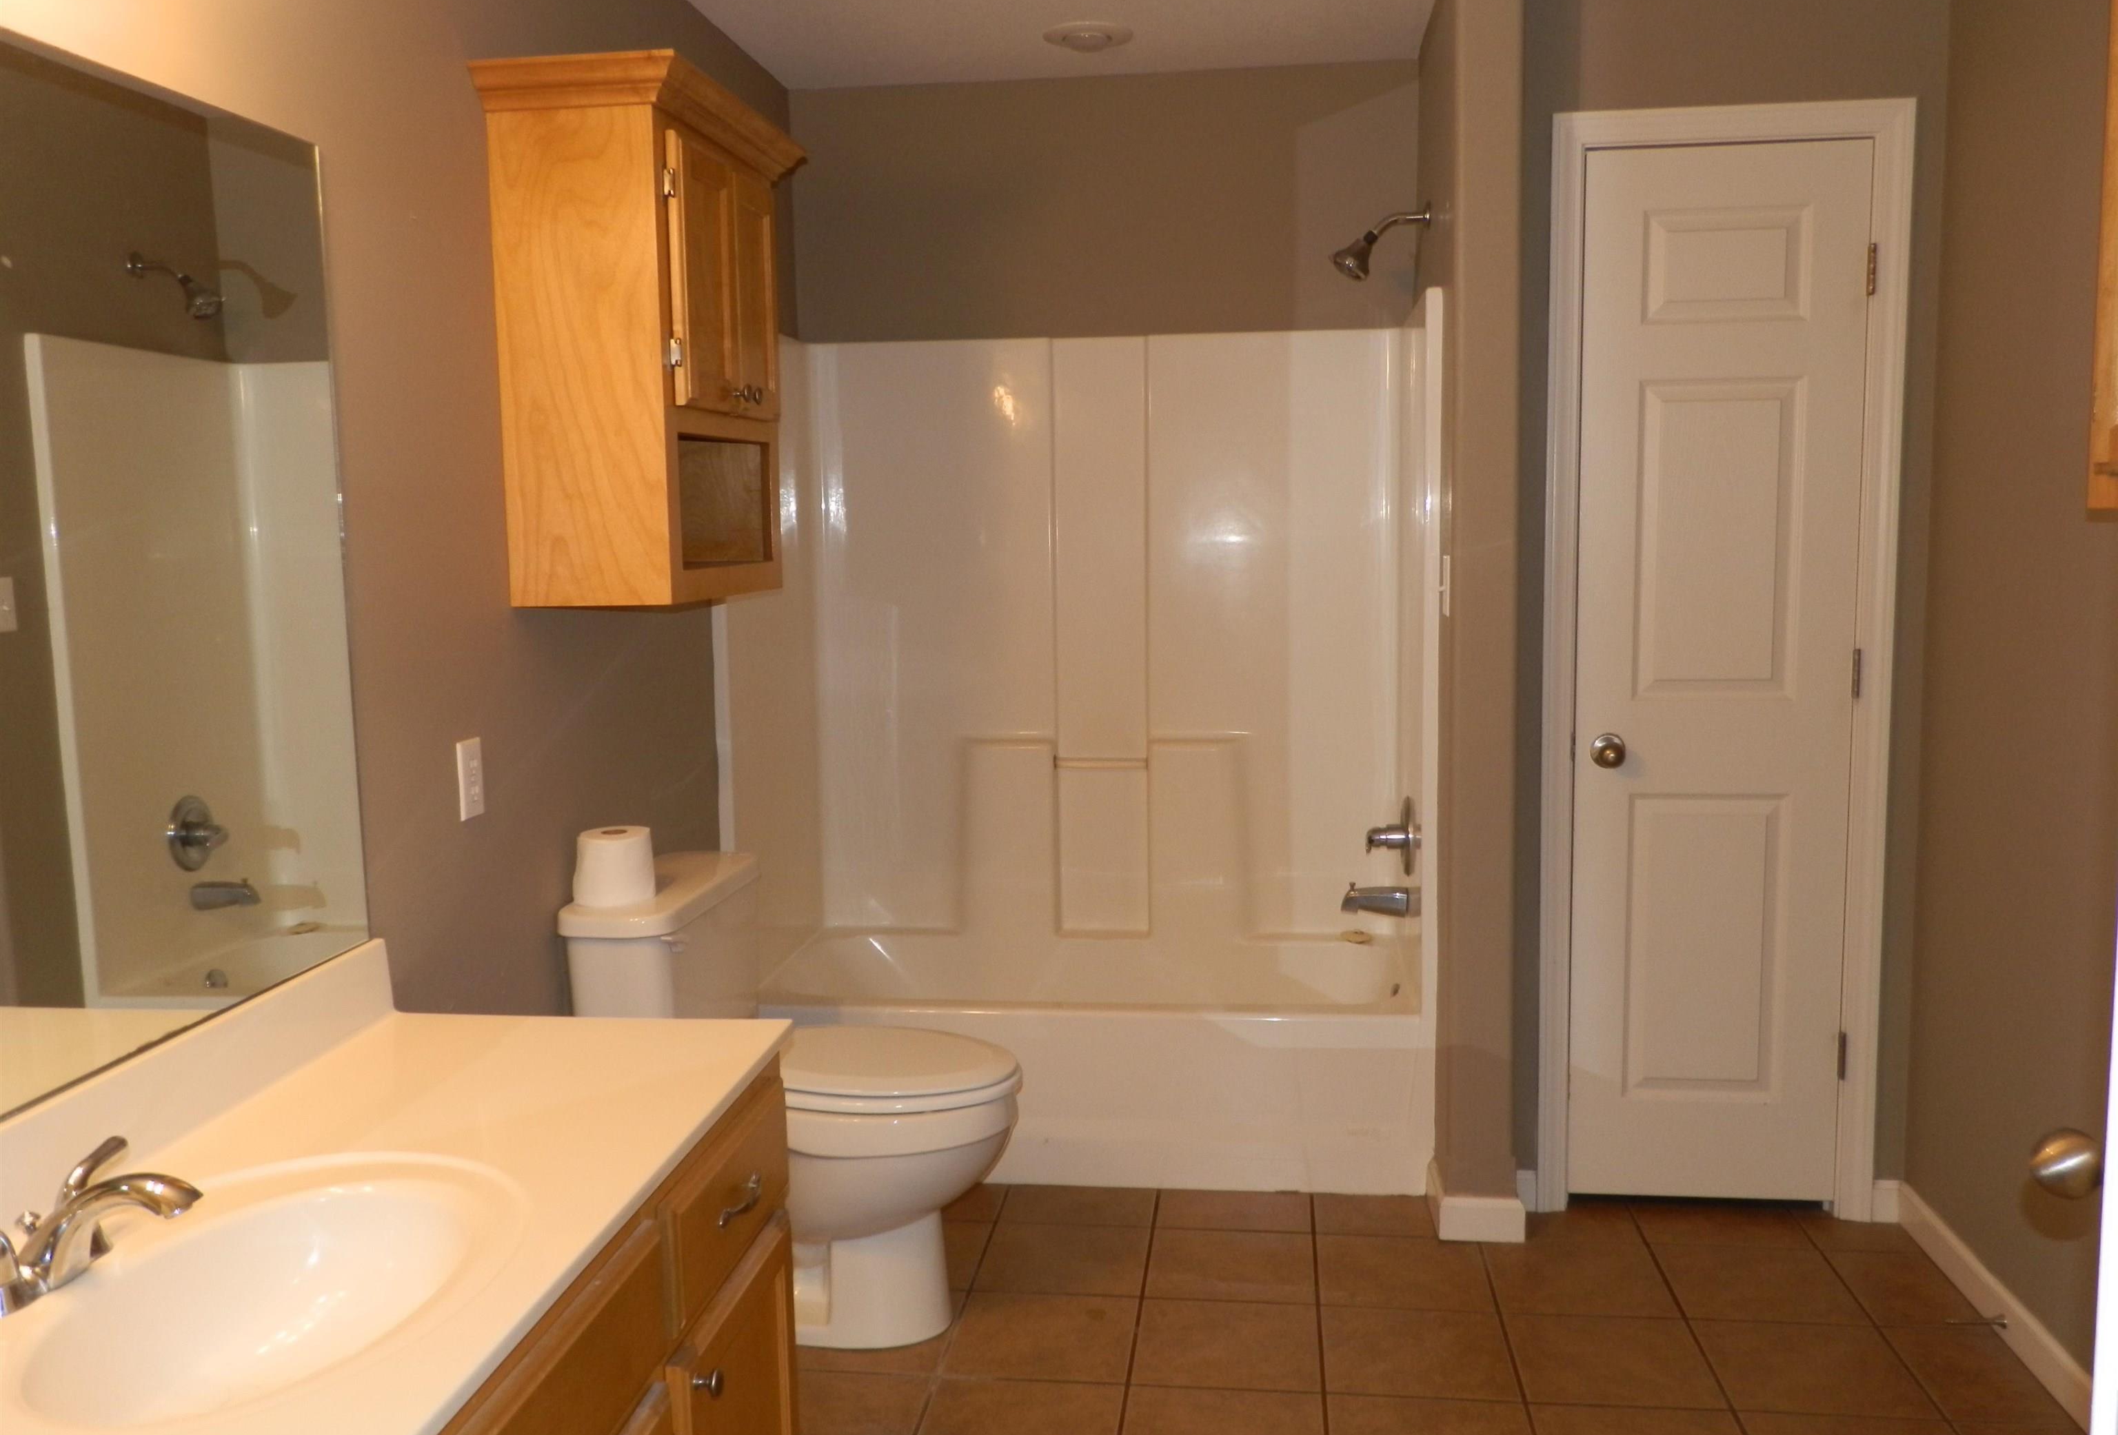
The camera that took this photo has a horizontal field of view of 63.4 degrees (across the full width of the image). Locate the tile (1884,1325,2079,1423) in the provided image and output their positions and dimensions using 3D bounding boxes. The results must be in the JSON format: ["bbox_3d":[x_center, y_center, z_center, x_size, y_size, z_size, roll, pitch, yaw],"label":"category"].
[{"bbox_3d":[1.476,1.063,2.763,0.187,0.010,0.301,0,6,7],"label":"tile"}]

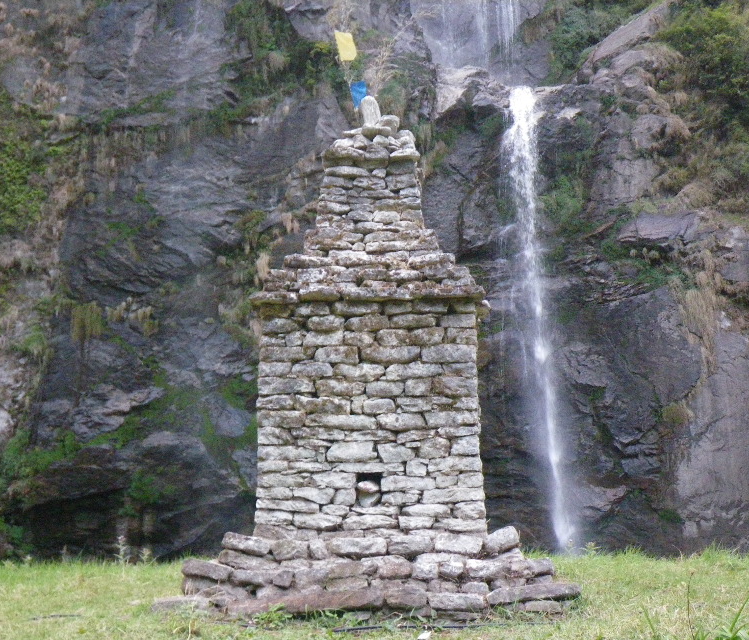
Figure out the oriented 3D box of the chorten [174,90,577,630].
[{"bbox_3d":[0.030,0.116,8.410,2.950,3.900,2.800,0,-4,0],"label":"chorten"}]

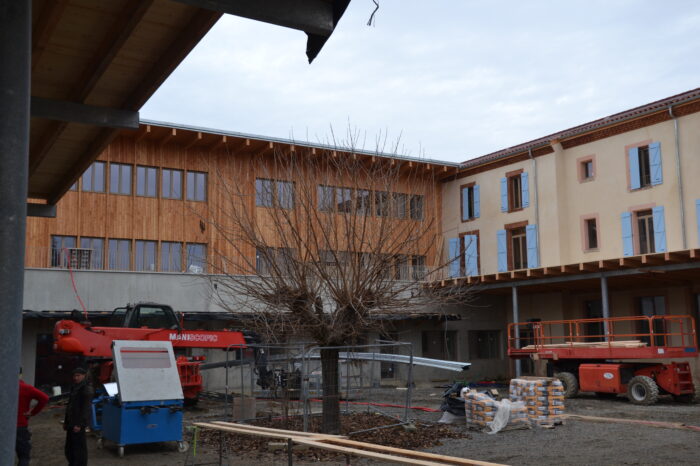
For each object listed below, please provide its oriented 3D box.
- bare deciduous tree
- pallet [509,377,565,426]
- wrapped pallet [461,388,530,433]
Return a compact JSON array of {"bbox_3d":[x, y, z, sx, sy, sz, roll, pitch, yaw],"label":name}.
[{"bbox_3d":[-0.337,1.252,17.866,6.100,6.750,5.800,-1,-8,0],"label":"bare deciduous tree"},{"bbox_3d":[4.590,4.149,18.626,1.030,1.120,0.850,-6,-9,33],"label":"pallet"},{"bbox_3d":[3.454,4.209,18.081,1.100,0.900,0.950,4,-9,-33],"label":"wrapped pallet"}]

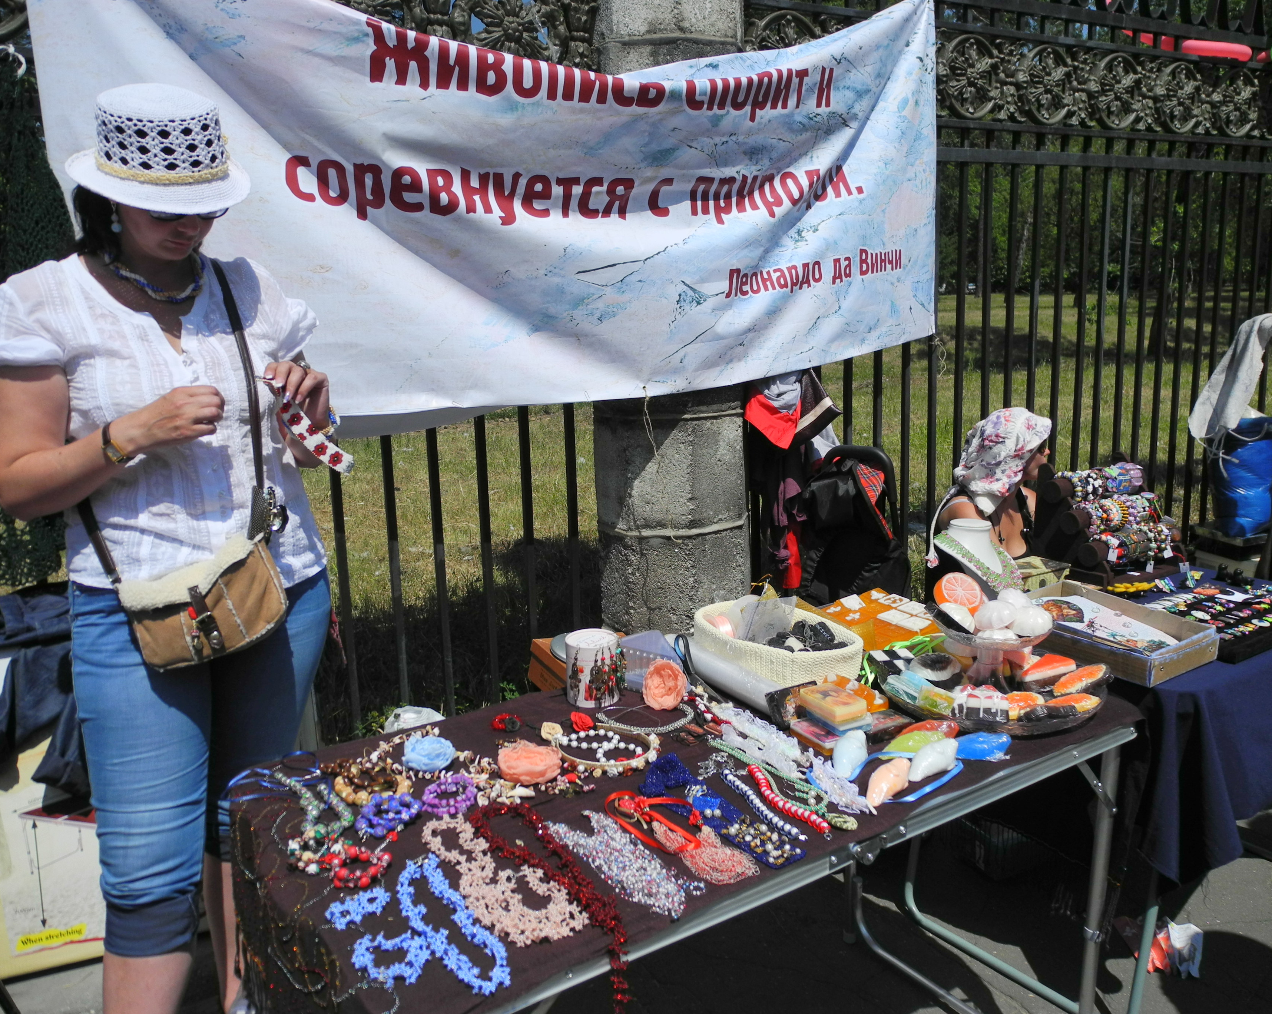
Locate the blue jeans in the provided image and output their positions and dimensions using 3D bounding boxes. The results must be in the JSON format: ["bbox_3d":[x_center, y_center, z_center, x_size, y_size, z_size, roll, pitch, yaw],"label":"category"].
[{"bbox_3d":[-0.723,0.390,1.800,0.390,0.610,0.330,-10,13,-37],"label":"blue jeans"}]

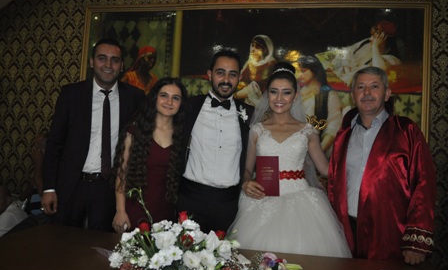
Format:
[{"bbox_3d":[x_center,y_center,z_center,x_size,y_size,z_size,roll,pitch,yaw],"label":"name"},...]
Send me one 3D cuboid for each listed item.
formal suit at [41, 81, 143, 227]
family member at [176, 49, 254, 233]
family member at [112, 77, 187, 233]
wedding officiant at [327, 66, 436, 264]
[{"bbox_3d":[-0.722,0.438,1.839,0.550,1.510,0.320,4,-3,-14],"label":"formal suit"},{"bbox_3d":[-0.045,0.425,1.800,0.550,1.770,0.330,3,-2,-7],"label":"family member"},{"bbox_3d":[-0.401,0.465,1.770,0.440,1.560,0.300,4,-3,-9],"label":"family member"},{"bbox_3d":[0.759,0.480,1.634,0.550,1.660,0.420,2,-3,31],"label":"wedding officiant"}]

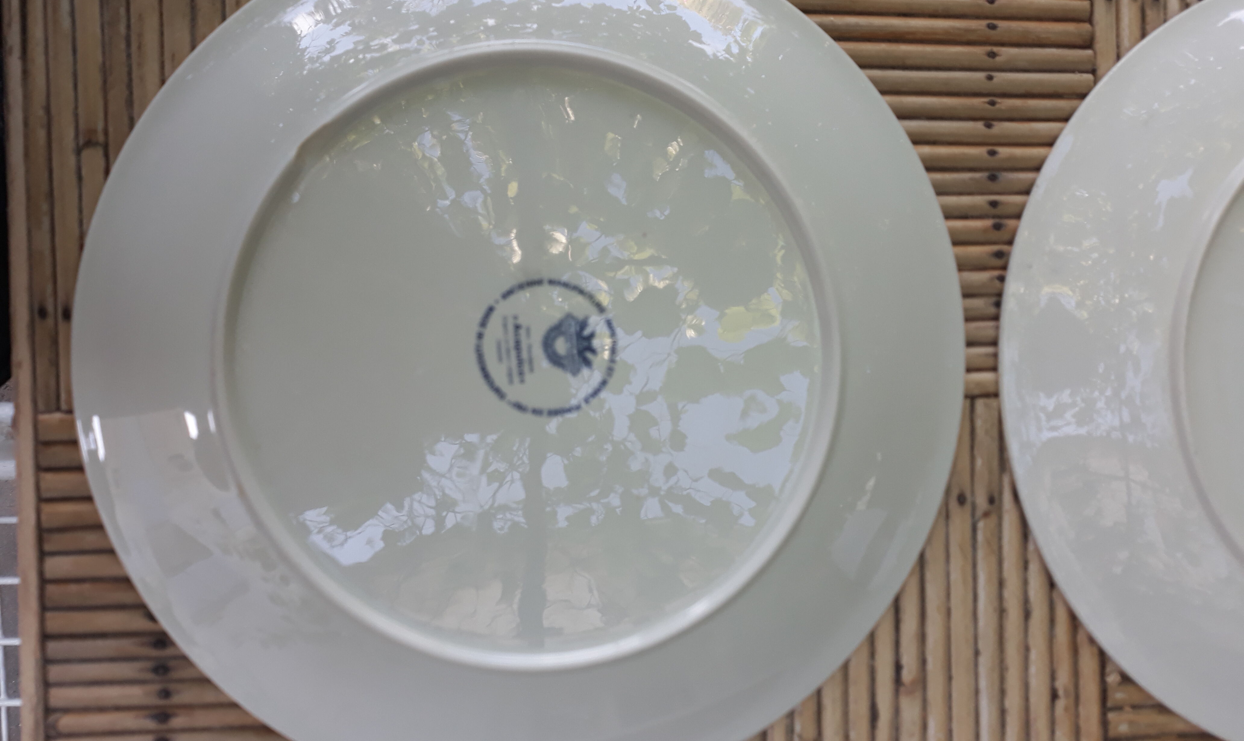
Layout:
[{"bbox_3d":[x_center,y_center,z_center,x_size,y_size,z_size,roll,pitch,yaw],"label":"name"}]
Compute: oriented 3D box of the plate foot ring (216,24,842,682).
[{"bbox_3d":[-0.023,-0.004,0.267,0.174,0.007,0.174,0,90,-5],"label":"plate foot ring"}]

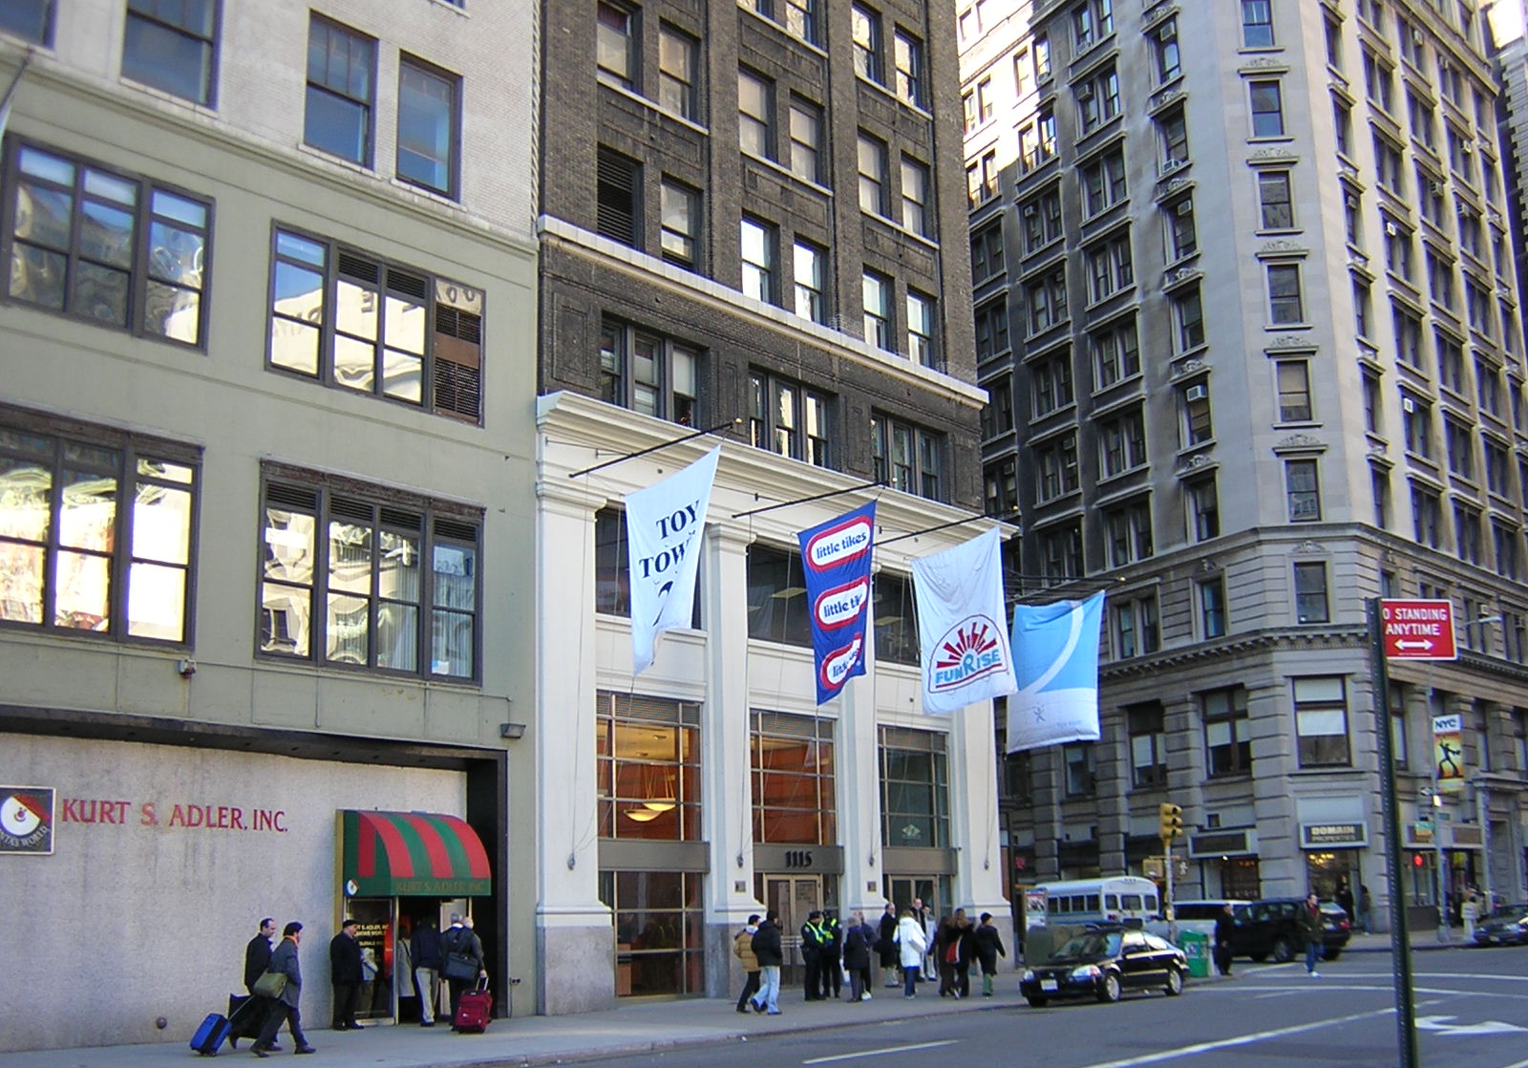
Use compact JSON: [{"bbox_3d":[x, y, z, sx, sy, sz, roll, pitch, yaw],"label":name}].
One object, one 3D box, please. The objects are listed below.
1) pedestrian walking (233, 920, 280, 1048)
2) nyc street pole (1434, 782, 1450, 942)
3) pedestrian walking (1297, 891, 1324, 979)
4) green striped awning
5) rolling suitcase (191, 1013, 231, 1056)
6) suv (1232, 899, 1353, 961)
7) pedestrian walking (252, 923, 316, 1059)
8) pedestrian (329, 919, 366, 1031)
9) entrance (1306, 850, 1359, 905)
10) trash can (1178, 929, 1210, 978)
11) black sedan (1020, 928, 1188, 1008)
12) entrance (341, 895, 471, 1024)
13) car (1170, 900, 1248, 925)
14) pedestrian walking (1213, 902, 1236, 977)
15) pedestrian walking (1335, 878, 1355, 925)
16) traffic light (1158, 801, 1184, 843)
[{"bbox_3d":[-7.117,6.311,22.400,0.500,1.750,0.580,-13,-18,41],"label":"pedestrian walking"},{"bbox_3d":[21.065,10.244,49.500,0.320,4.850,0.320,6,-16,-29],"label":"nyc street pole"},{"bbox_3d":[11.810,8.672,34.399,0.450,1.740,0.480,-14,-18,43],"label":"pedestrian walking"},{"bbox_3d":[-6.048,5.582,27.725,1.485,1.469,2.098,-13,-18,40],"label":"green striped awning"},{"bbox_3d":[-7.633,6.892,21.898,0.340,0.530,0.220,-13,-56,40],"label":"rolling suitcase"},{"bbox_3d":[15.135,11.689,46.800,1.840,1.720,4.550,5,-15,-25],"label":"suv"},{"bbox_3d":[-6.582,6.239,21.900,0.550,1.750,0.750,-13,-18,41],"label":"pedestrian walking"},{"bbox_3d":[-7.039,7.467,26.935,0.380,1.770,0.520,0,-14,-5],"label":"pedestrian"},{"bbox_3d":[20.560,12.893,57.500,1.950,2.900,0.300,-3,-14,7],"label":"entrance"},{"bbox_3d":[10.387,10.153,38.432,0.580,1.100,0.460,-13,-18,40],"label":"trash can"},{"bbox_3d":[6.930,8.620,31.900,1.700,1.380,4.450,-13,-18,39],"label":"black sedan"},{"bbox_3d":[-6.184,7.524,28.040,0.200,2.171,2.801,-13,-18,40],"label":"entrance"},{"bbox_3d":[13.426,12.151,48.500,1.880,1.800,4.700,6,-16,-28],"label":"car"},{"bbox_3d":[11.524,10.141,39.716,0.400,1.760,0.550,-8,-15,24],"label":"pedestrian walking"},{"bbox_3d":[21.218,13.528,58.000,0.520,1.720,0.360,-5,-14,15],"label":"pedestrian walking"},{"bbox_3d":[9.543,6.743,37.200,0.300,0.860,0.420,6,-16,-28],"label":"traffic light"}]

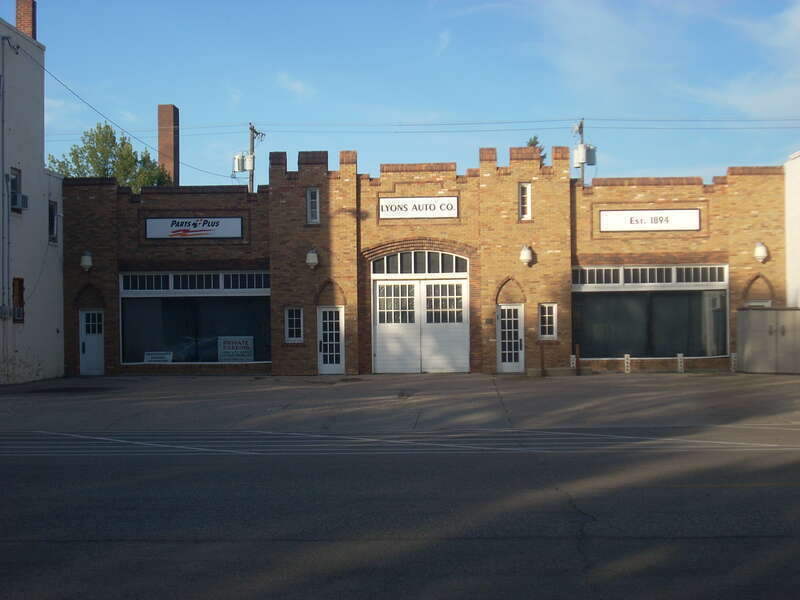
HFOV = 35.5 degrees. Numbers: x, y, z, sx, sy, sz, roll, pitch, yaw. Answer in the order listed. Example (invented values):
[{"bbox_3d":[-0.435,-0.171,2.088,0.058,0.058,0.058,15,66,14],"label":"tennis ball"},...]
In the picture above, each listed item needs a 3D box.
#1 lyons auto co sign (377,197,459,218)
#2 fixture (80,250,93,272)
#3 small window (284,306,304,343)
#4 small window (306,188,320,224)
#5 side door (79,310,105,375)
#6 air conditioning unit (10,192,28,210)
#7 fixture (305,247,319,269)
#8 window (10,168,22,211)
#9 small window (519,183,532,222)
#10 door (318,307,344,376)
[{"bbox_3d":[0.601,-2.931,39.759,2.541,0.670,0.120,-1,-1,3],"label":"lyons auto co sign"},{"bbox_3d":[-10.093,-1.263,40.229,0.400,0.709,0.420,-1,-1,3],"label":"fixture"},{"bbox_3d":[-3.370,0.811,39.854,0.610,1.123,0.120,-1,-1,3],"label":"small window"},{"bbox_3d":[-2.753,-2.981,39.791,0.439,1.149,0.120,-1,-1,3],"label":"small window"},{"bbox_3d":[-9.994,1.383,40.470,0.836,2.084,0.100,-1,-1,3],"label":"side door"},{"bbox_3d":[-11.135,-2.880,36.472,0.430,0.420,0.580,-1,-1,3],"label":"air conditioning unit"},{"bbox_3d":[-2.772,-1.293,39.505,0.388,0.655,0.420,-1,-1,3],"label":"fixture"},{"bbox_3d":[-11.300,-3.193,36.537,0.150,1.298,0.837,-1,-1,3],"label":"window"},{"bbox_3d":[3.959,-3.100,39.462,0.412,1.160,0.120,-1,-1,3],"label":"small window"},{"bbox_3d":[-2.190,1.285,39.780,0.864,2.167,0.100,-1,-1,3],"label":"door"}]

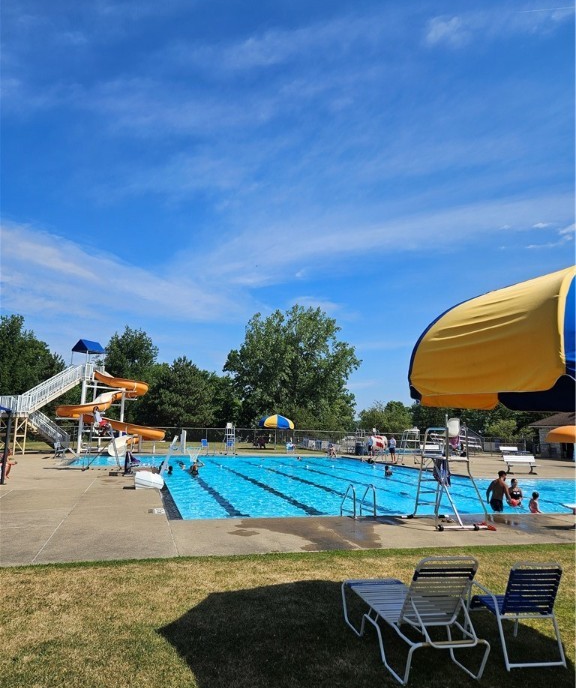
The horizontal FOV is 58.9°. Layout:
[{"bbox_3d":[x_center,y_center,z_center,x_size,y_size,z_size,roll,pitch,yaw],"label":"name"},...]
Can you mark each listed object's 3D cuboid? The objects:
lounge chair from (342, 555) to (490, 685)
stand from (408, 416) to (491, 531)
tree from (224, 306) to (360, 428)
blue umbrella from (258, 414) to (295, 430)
[{"bbox_3d":[1.121,2.420,5.019,0.685,0.980,1.770,3,-10,-12],"label":"lounge chair"},{"bbox_3d":[3.558,2.875,11.806,1.220,2.410,1.580,4,-10,-14],"label":"stand"},{"bbox_3d":[0.650,4.647,69.176,17.600,17.600,16.500,1,-9,0],"label":"tree"},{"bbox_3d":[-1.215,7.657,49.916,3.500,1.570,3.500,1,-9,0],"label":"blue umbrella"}]

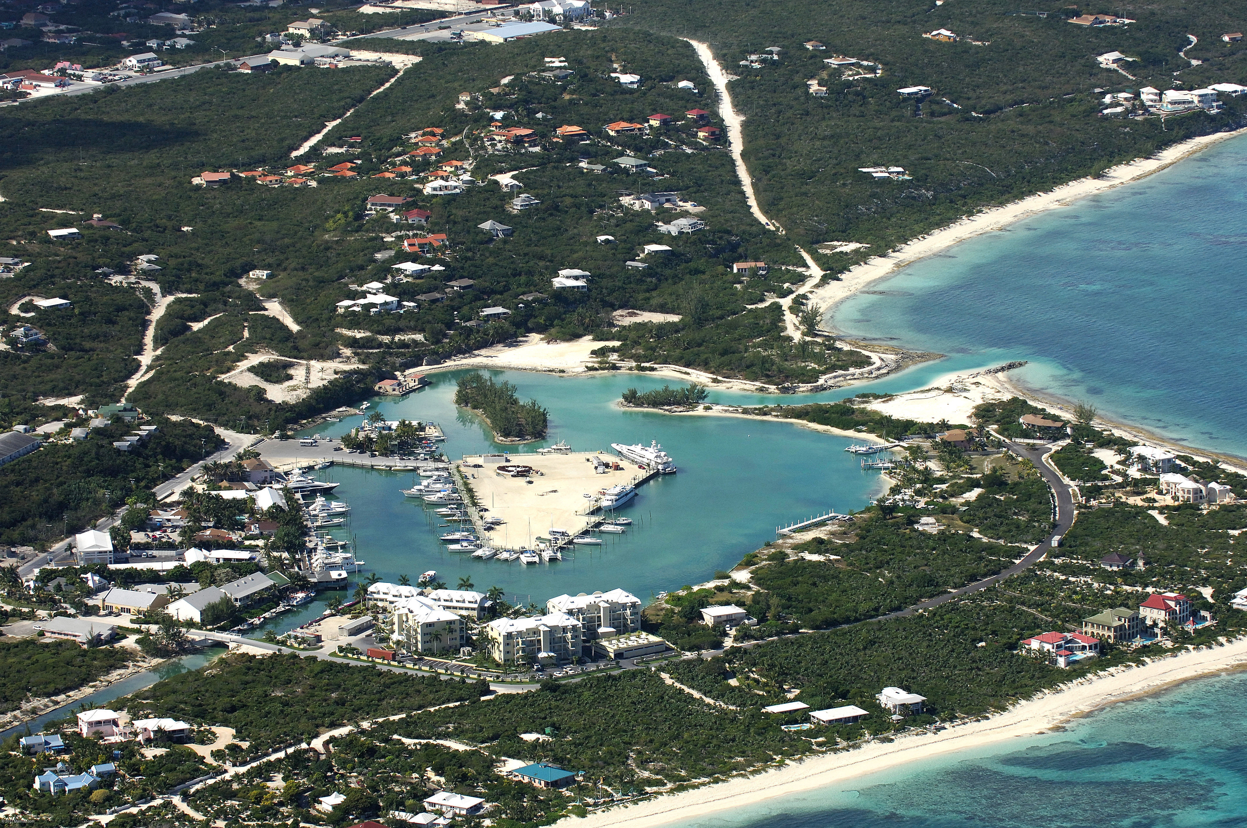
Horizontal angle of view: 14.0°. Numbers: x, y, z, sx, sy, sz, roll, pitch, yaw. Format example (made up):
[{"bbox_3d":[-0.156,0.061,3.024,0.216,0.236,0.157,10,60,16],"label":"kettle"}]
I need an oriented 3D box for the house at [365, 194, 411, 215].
[{"bbox_3d":[-134.920,-121.270,2933.040,24.000,7.800,13.500,2,13,13],"label":"house"}]

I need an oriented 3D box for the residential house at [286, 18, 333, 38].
[{"bbox_3d":[-221.250,-272.600,3605.550,30.000,11.500,13.500,8,15,35],"label":"residential house"}]

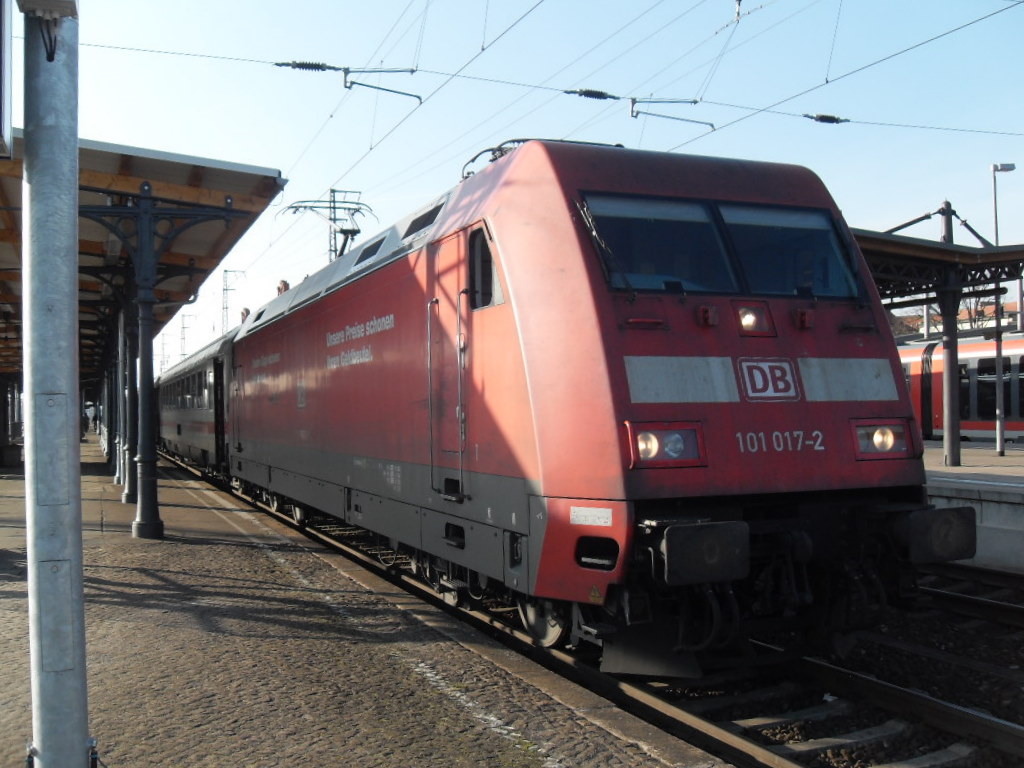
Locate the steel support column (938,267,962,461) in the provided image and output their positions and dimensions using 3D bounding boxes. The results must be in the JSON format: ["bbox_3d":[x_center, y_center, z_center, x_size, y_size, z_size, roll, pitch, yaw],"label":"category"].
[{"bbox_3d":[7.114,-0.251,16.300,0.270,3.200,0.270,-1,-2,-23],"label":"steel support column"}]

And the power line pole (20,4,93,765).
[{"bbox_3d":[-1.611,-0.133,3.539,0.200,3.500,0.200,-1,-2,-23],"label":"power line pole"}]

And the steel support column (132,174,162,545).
[{"bbox_3d":[-4.657,-0.287,12.850,0.370,4.500,0.370,-1,-2,-23],"label":"steel support column"}]

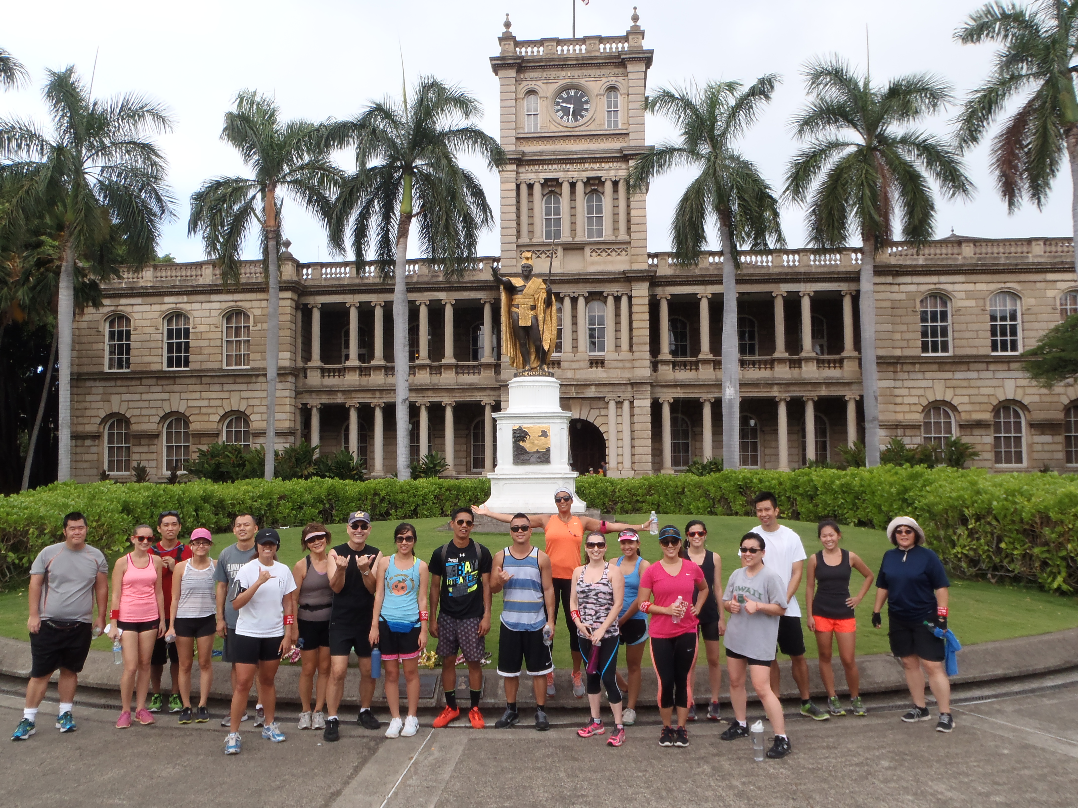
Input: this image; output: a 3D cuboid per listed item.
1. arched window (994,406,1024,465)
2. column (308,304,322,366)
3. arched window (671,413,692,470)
[{"bbox_3d":[21.669,1.469,40.312,1.420,2.830,0.250,-1,-4,5],"label":"arched window"},{"bbox_3d":[-12.046,-3.742,46.939,0.680,3.348,0.650,-1,-4,5],"label":"column"},{"bbox_3d":[7.303,1.912,44.754,1.012,2.816,0.250,-1,-3,5],"label":"arched window"}]

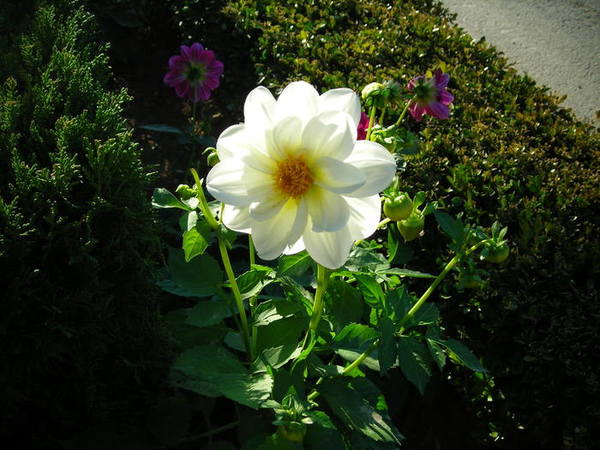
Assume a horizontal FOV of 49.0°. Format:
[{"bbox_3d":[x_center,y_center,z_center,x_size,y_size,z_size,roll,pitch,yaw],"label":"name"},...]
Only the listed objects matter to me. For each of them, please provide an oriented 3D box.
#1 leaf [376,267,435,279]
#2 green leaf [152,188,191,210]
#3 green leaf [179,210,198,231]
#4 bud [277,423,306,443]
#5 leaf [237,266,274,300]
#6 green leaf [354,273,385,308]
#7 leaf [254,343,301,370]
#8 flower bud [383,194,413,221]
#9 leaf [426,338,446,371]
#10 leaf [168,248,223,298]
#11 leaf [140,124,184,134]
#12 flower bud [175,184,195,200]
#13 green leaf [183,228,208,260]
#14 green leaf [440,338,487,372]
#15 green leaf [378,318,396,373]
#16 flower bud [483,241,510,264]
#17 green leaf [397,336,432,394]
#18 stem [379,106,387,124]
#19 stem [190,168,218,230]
[{"bbox_3d":[0.088,0.040,0.555,0.048,0.007,0.020,3,15,12],"label":"leaf"},{"bbox_3d":[-0.101,-0.020,0.515,0.028,0.008,0.018,9,41,-21],"label":"green leaf"},{"bbox_3d":[-0.081,-0.003,0.480,0.015,0.013,0.010,0,35,0],"label":"green leaf"},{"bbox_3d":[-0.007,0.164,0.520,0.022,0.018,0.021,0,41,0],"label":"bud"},{"bbox_3d":[-0.038,0.047,0.547,0.035,0.009,0.021,-34,42,-25],"label":"leaf"},{"bbox_3d":[0.053,0.050,0.500,0.023,0.023,0.016,0,35,0],"label":"green leaf"},{"bbox_3d":[-0.018,0.111,0.552,0.042,0.009,0.020,-16,36,-21],"label":"leaf"},{"bbox_3d":[0.074,-0.013,0.500,0.022,0.020,0.021,0,35,0],"label":"flower bud"},{"bbox_3d":[0.114,0.108,0.550,0.017,0.023,0.014,0,35,0],"label":"leaf"},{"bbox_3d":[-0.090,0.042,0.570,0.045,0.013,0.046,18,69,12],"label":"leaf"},{"bbox_3d":[-0.192,-0.133,0.920,0.061,0.007,0.020,0,35,0],"label":"leaf"},{"bbox_3d":[-0.084,-0.024,0.480,0.014,0.012,0.013,0,35,0],"label":"flower bud"},{"bbox_3d":[-0.083,0.014,0.522,0.019,0.007,0.027,7,79,7],"label":"green leaf"},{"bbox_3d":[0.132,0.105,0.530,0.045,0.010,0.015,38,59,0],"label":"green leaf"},{"bbox_3d":[0.069,0.095,0.520,0.014,0.043,0.017,0,35,0],"label":"green leaf"},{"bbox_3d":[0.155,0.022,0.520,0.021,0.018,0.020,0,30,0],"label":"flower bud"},{"bbox_3d":[0.094,0.115,0.540,0.029,0.046,0.017,0,35,0],"label":"green leaf"},{"bbox_3d":[0.075,-0.100,0.600,0.005,0.017,0.005,7,15,0],"label":"stem"},{"bbox_3d":[-0.072,-0.019,0.495,0.007,0.050,0.007,-16,23,0],"label":"stem"}]

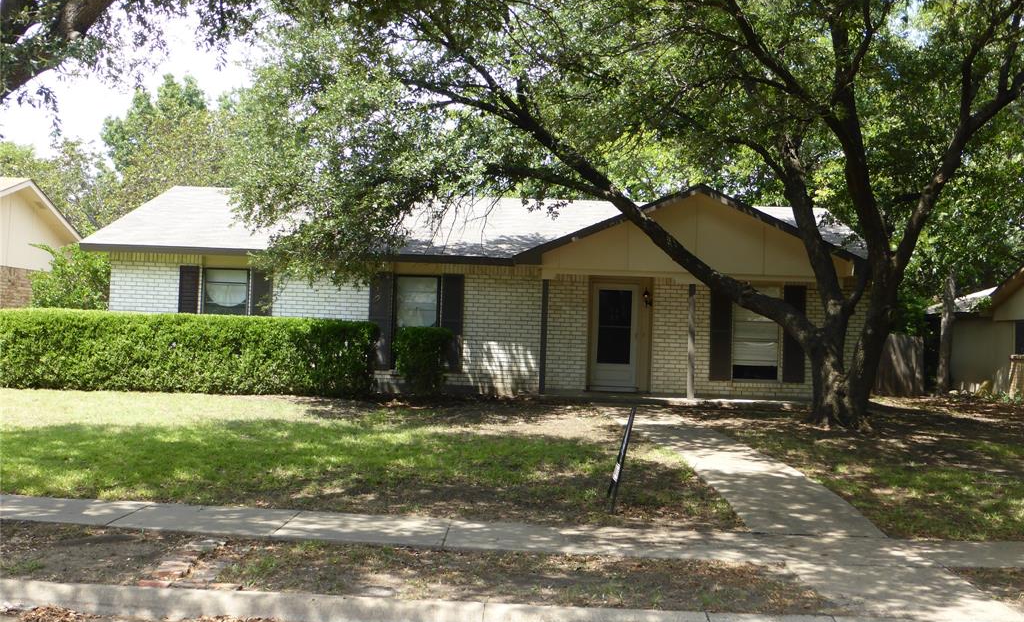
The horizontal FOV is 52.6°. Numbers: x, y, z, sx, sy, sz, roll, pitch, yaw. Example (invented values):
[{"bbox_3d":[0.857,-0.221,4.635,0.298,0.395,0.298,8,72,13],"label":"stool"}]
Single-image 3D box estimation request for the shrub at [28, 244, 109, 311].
[{"bbox_3d":[-8.926,0.034,21.413,1.950,2.700,1.900,2,-1,0],"label":"shrub"}]

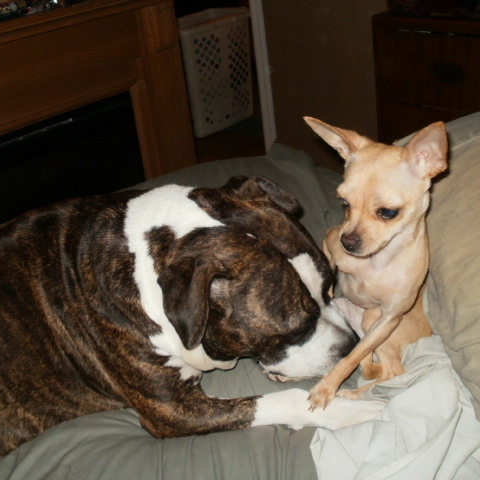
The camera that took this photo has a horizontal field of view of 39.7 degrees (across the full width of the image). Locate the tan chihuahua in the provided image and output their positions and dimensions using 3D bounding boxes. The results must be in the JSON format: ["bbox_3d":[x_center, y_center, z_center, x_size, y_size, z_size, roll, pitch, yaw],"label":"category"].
[{"bbox_3d":[0.164,0.007,0.823,0.175,0.335,0.225,7,30,27],"label":"tan chihuahua"}]

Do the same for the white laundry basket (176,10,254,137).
[{"bbox_3d":[-0.206,-0.907,3.608,0.346,0.550,0.522,19,36,42],"label":"white laundry basket"}]

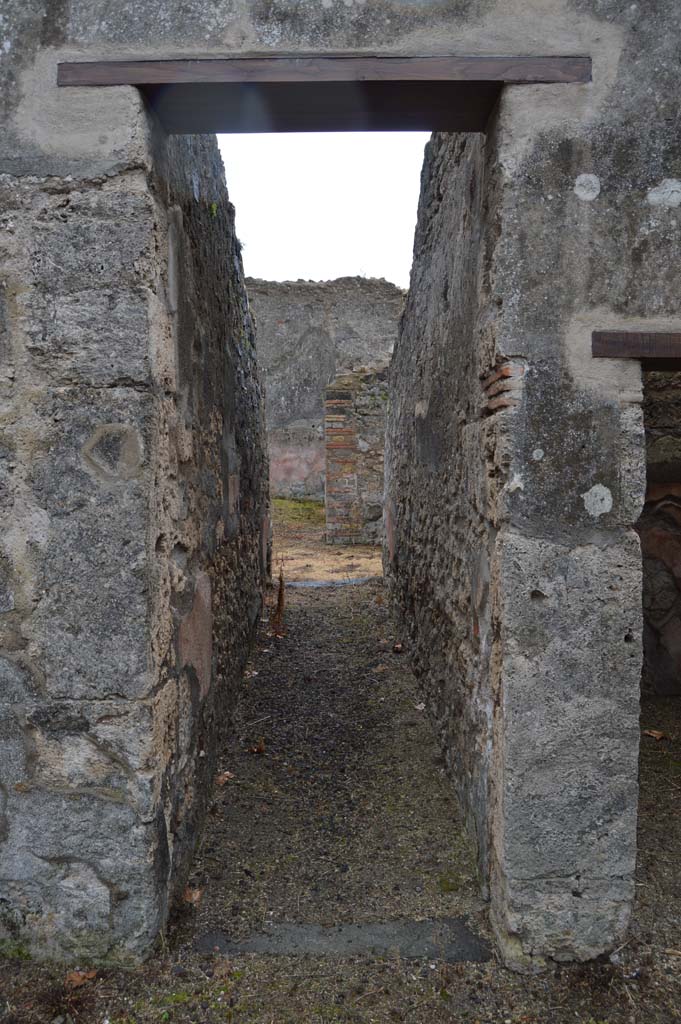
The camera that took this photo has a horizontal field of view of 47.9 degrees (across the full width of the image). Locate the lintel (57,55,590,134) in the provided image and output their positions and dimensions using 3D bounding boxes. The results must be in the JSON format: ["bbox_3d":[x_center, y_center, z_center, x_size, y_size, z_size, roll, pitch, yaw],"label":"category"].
[{"bbox_3d":[-0.051,-1.392,2.586,1.675,0.073,0.362,0,4,2],"label":"lintel"}]

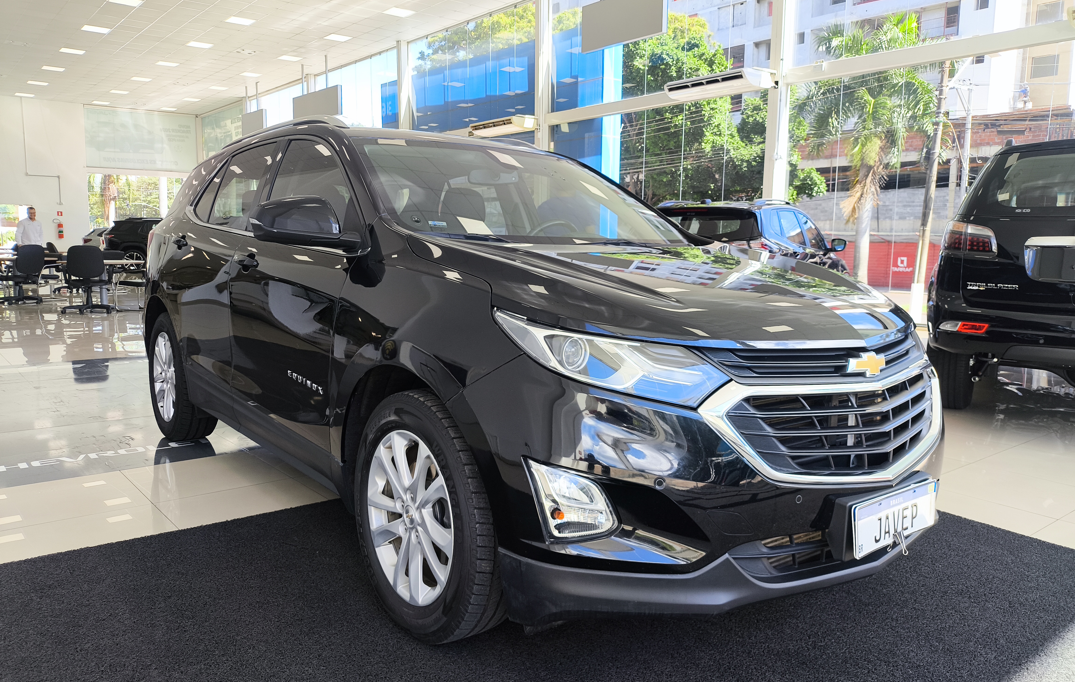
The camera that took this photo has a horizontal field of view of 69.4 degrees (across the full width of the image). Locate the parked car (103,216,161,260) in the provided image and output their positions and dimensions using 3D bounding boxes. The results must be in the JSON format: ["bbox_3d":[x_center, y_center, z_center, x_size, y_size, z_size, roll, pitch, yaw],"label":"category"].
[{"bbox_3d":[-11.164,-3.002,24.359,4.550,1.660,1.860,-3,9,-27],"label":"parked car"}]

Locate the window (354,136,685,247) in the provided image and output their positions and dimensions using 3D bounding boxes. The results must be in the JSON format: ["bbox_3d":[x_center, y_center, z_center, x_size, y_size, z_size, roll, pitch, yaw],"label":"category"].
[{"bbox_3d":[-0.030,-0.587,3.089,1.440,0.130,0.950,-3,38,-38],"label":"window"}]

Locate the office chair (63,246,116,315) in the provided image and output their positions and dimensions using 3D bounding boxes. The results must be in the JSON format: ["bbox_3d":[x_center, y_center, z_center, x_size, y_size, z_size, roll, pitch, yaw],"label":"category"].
[{"bbox_3d":[-6.532,-0.907,11.300,0.620,0.970,0.610,-2,8,-20],"label":"office chair"}]

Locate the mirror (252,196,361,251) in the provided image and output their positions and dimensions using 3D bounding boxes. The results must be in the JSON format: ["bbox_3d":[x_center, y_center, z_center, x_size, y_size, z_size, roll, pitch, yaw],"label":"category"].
[{"bbox_3d":[-0.734,-0.371,2.446,0.240,0.165,0.280,-6,10,-38],"label":"mirror"}]

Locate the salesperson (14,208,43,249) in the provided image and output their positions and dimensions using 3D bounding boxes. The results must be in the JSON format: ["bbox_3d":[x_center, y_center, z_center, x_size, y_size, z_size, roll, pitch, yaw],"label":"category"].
[{"bbox_3d":[-10.947,-2.012,16.757,0.310,1.720,0.540,8,11,43],"label":"salesperson"}]

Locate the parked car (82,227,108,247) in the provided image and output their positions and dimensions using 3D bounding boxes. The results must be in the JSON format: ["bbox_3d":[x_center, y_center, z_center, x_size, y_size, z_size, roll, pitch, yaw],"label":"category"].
[{"bbox_3d":[-13.839,-3.425,27.797,4.250,1.480,1.750,-5,9,-34],"label":"parked car"}]

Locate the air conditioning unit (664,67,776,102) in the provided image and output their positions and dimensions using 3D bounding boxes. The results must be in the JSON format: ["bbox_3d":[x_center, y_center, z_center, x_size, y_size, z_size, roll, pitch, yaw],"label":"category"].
[{"bbox_3d":[2.851,-4.079,12.380,0.680,0.235,1.580,-6,10,-40],"label":"air conditioning unit"}]

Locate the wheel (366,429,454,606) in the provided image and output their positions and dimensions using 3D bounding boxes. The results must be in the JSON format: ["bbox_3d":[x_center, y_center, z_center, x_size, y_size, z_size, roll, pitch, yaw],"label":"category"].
[{"bbox_3d":[-0.292,0.487,2.237,0.190,0.495,0.495,-6,10,-38],"label":"wheel"}]

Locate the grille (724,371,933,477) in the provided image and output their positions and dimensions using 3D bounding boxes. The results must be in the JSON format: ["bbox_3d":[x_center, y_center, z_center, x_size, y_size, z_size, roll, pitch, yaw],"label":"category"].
[{"bbox_3d":[0.856,0.221,2.021,1.000,0.235,0.160,-3,8,-38],"label":"grille"}]

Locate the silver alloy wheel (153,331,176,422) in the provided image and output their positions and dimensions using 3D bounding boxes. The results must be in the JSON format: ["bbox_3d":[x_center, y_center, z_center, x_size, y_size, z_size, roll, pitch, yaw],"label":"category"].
[{"bbox_3d":[-1.988,0.193,4.349,0.190,0.495,0.495,-6,10,-38],"label":"silver alloy wheel"}]

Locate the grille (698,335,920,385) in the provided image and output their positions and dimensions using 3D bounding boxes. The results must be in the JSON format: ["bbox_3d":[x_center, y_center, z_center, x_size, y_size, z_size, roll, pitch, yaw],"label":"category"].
[{"bbox_3d":[0.824,0.051,2.050,1.010,0.125,0.170,-3,8,-38],"label":"grille"}]

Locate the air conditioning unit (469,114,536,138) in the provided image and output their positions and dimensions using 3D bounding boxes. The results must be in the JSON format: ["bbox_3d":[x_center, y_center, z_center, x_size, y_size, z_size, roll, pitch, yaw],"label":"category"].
[{"bbox_3d":[-0.744,-4.650,16.817,0.650,0.245,1.580,-6,10,-40],"label":"air conditioning unit"}]

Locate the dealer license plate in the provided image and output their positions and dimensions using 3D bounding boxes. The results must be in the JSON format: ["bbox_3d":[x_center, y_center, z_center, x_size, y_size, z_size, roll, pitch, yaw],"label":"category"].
[{"bbox_3d":[0.915,0.445,1.960,0.400,0.130,0.015,-3,8,-38],"label":"dealer license plate"}]

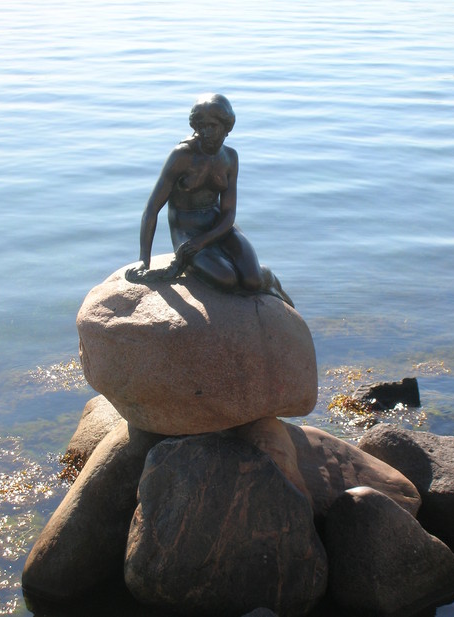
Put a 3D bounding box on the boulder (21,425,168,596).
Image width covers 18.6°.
[{"bbox_3d":[-0.700,1.066,7.496,0.820,0.900,0.820,0,18,0],"label":"boulder"}]

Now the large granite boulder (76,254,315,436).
[{"bbox_3d":[-0.162,0.192,7.370,1.250,0.860,1.050,0,18,0],"label":"large granite boulder"}]

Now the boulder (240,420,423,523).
[{"bbox_3d":[0.565,0.910,7.814,1.050,0.750,0.850,0,18,0],"label":"boulder"}]

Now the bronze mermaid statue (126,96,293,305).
[{"bbox_3d":[-0.090,-0.513,7.194,0.920,1.200,0.670,-8,20,-24],"label":"bronze mermaid statue"}]

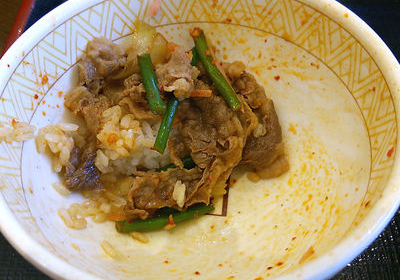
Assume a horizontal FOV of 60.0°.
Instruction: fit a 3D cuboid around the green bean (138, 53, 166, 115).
[{"bbox_3d":[-0.022,-0.027,0.161,0.007,0.006,0.034,-13,58,-8],"label":"green bean"}]

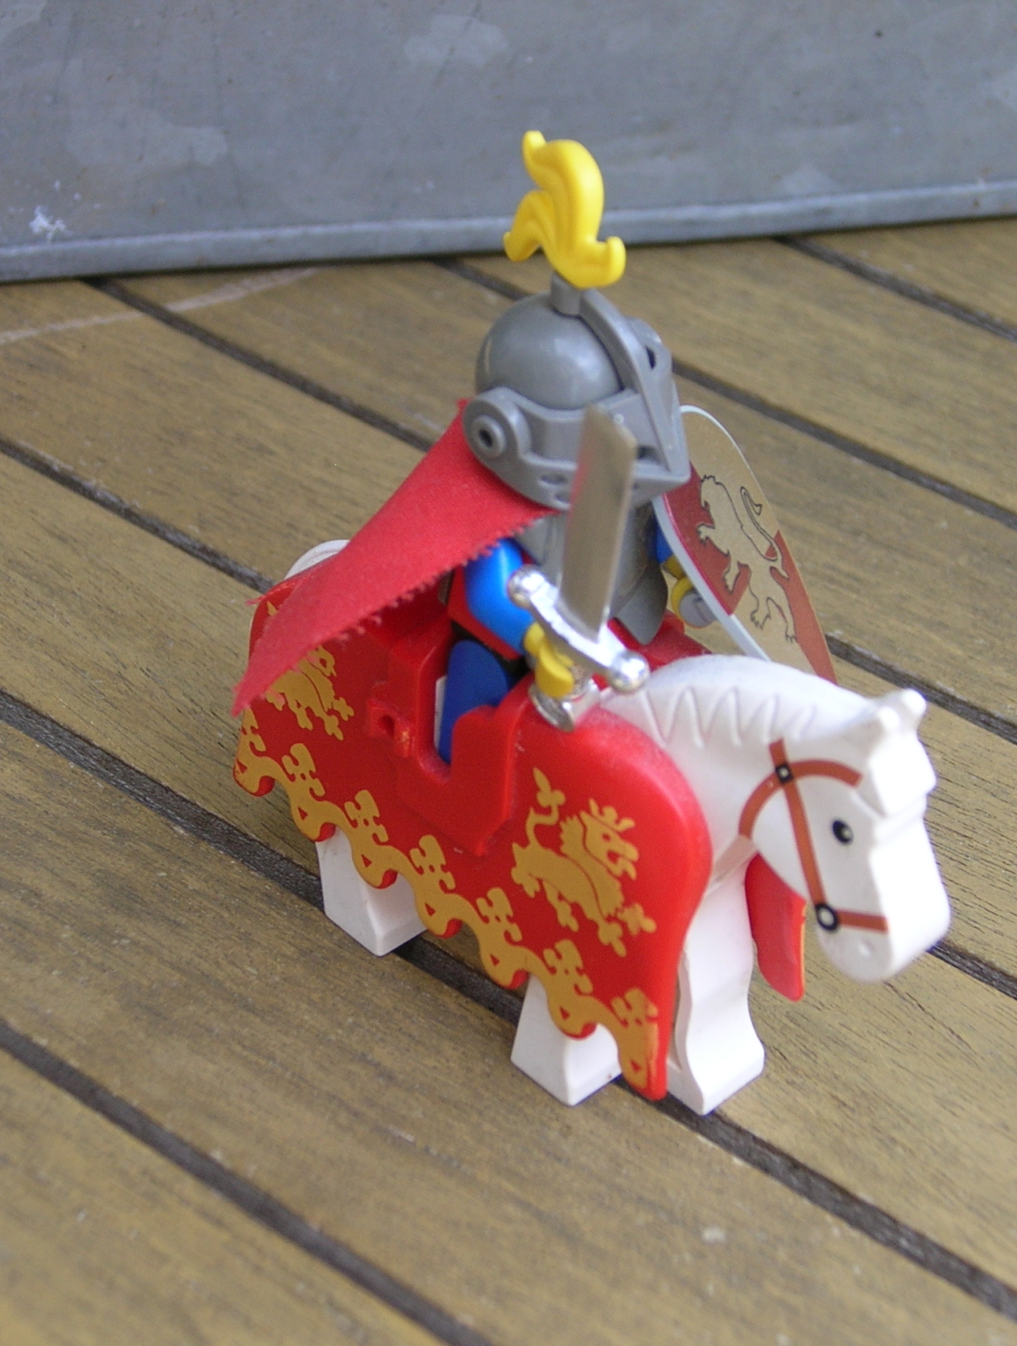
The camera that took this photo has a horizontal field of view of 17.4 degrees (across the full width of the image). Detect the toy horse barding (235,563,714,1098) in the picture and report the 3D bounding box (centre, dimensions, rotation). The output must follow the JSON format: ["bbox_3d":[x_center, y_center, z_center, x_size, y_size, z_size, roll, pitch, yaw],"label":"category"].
[{"bbox_3d":[0.002,0.006,0.272,0.022,0.033,0.056,-29,47,-33],"label":"toy horse barding"}]

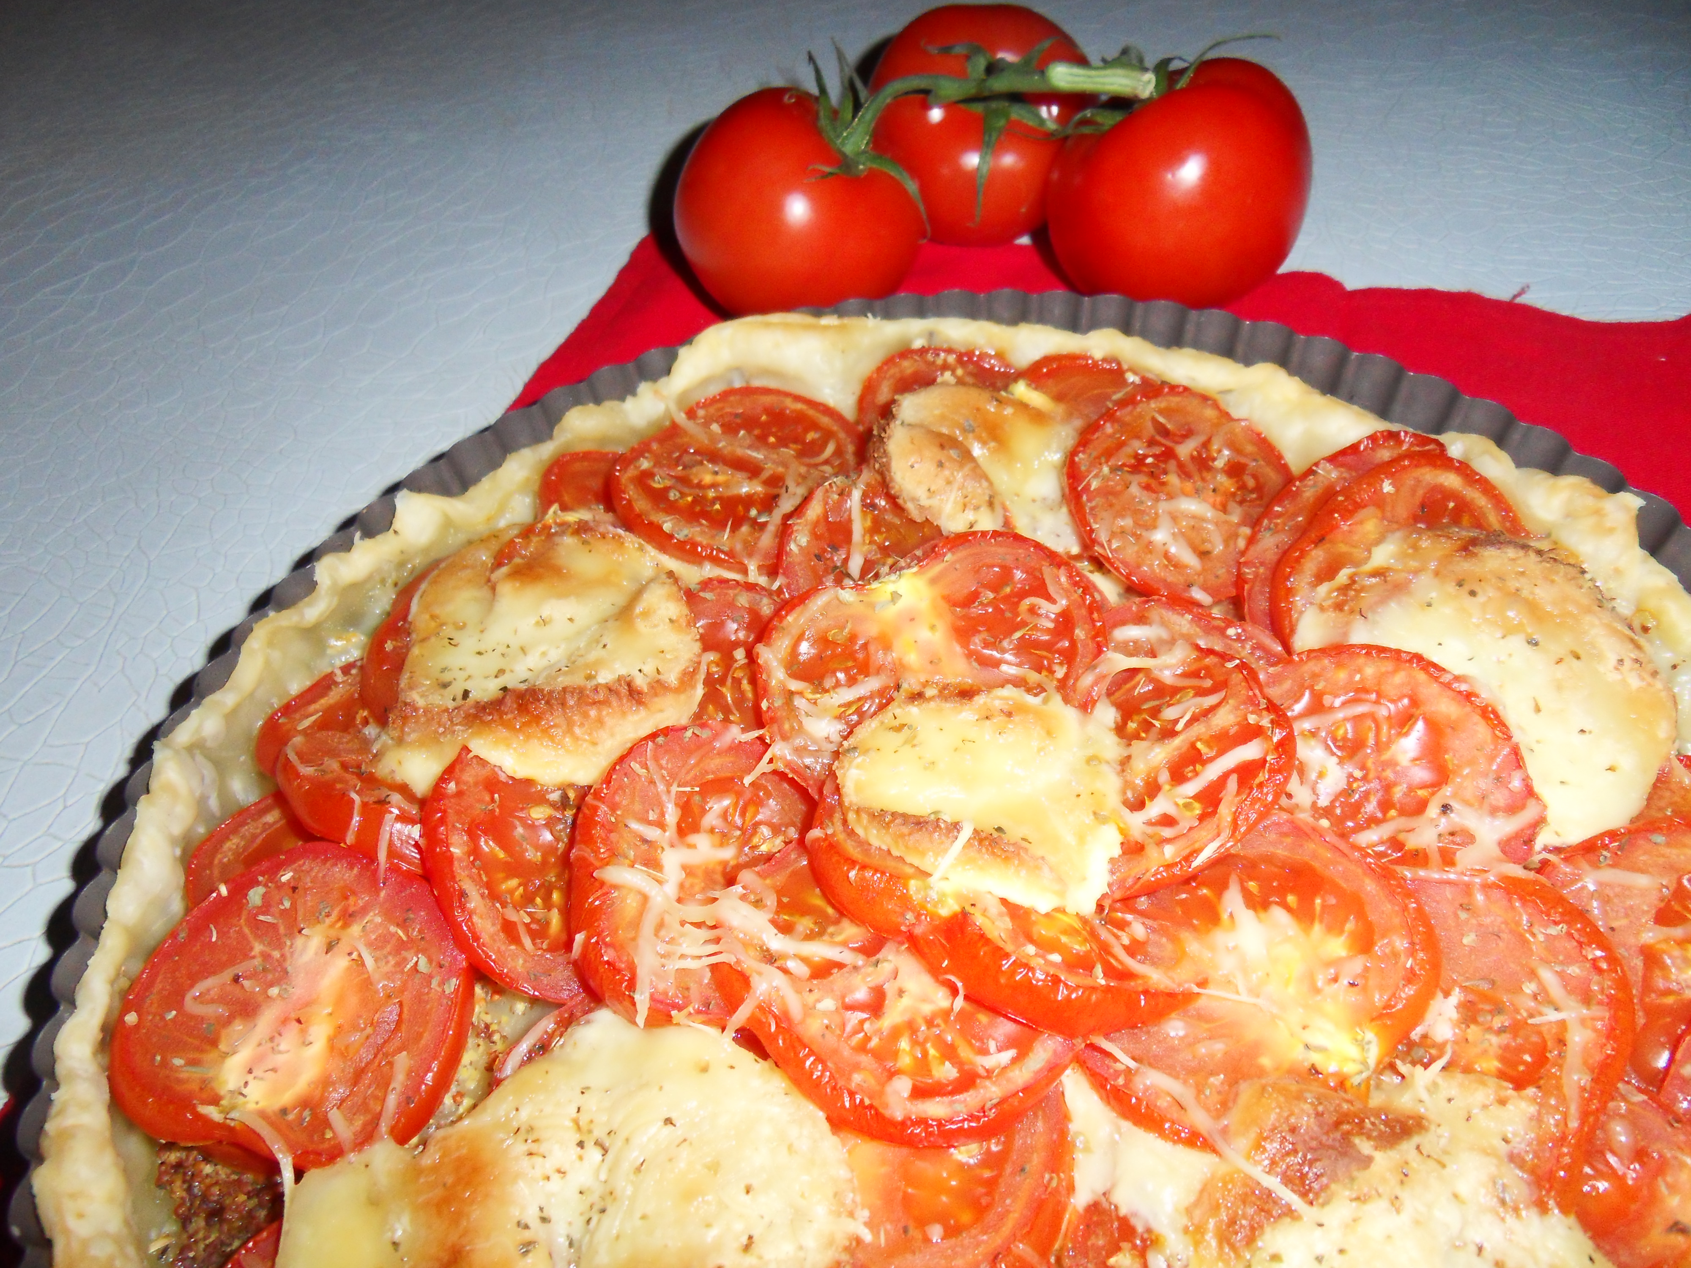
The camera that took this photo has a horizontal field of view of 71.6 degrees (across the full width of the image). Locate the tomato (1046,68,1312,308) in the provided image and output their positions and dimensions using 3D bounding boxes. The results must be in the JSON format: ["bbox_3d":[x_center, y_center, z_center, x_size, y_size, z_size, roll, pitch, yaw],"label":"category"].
[{"bbox_3d":[0.086,-0.114,0.302,0.067,0.059,0.067,-30,44,24],"label":"tomato"}]

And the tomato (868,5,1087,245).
[{"bbox_3d":[0.039,-0.145,0.336,0.069,0.058,0.069,-1,79,6],"label":"tomato"}]

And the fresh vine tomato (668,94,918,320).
[{"bbox_3d":[-0.011,-0.110,0.309,0.067,0.058,0.067,16,61,-23],"label":"fresh vine tomato"}]

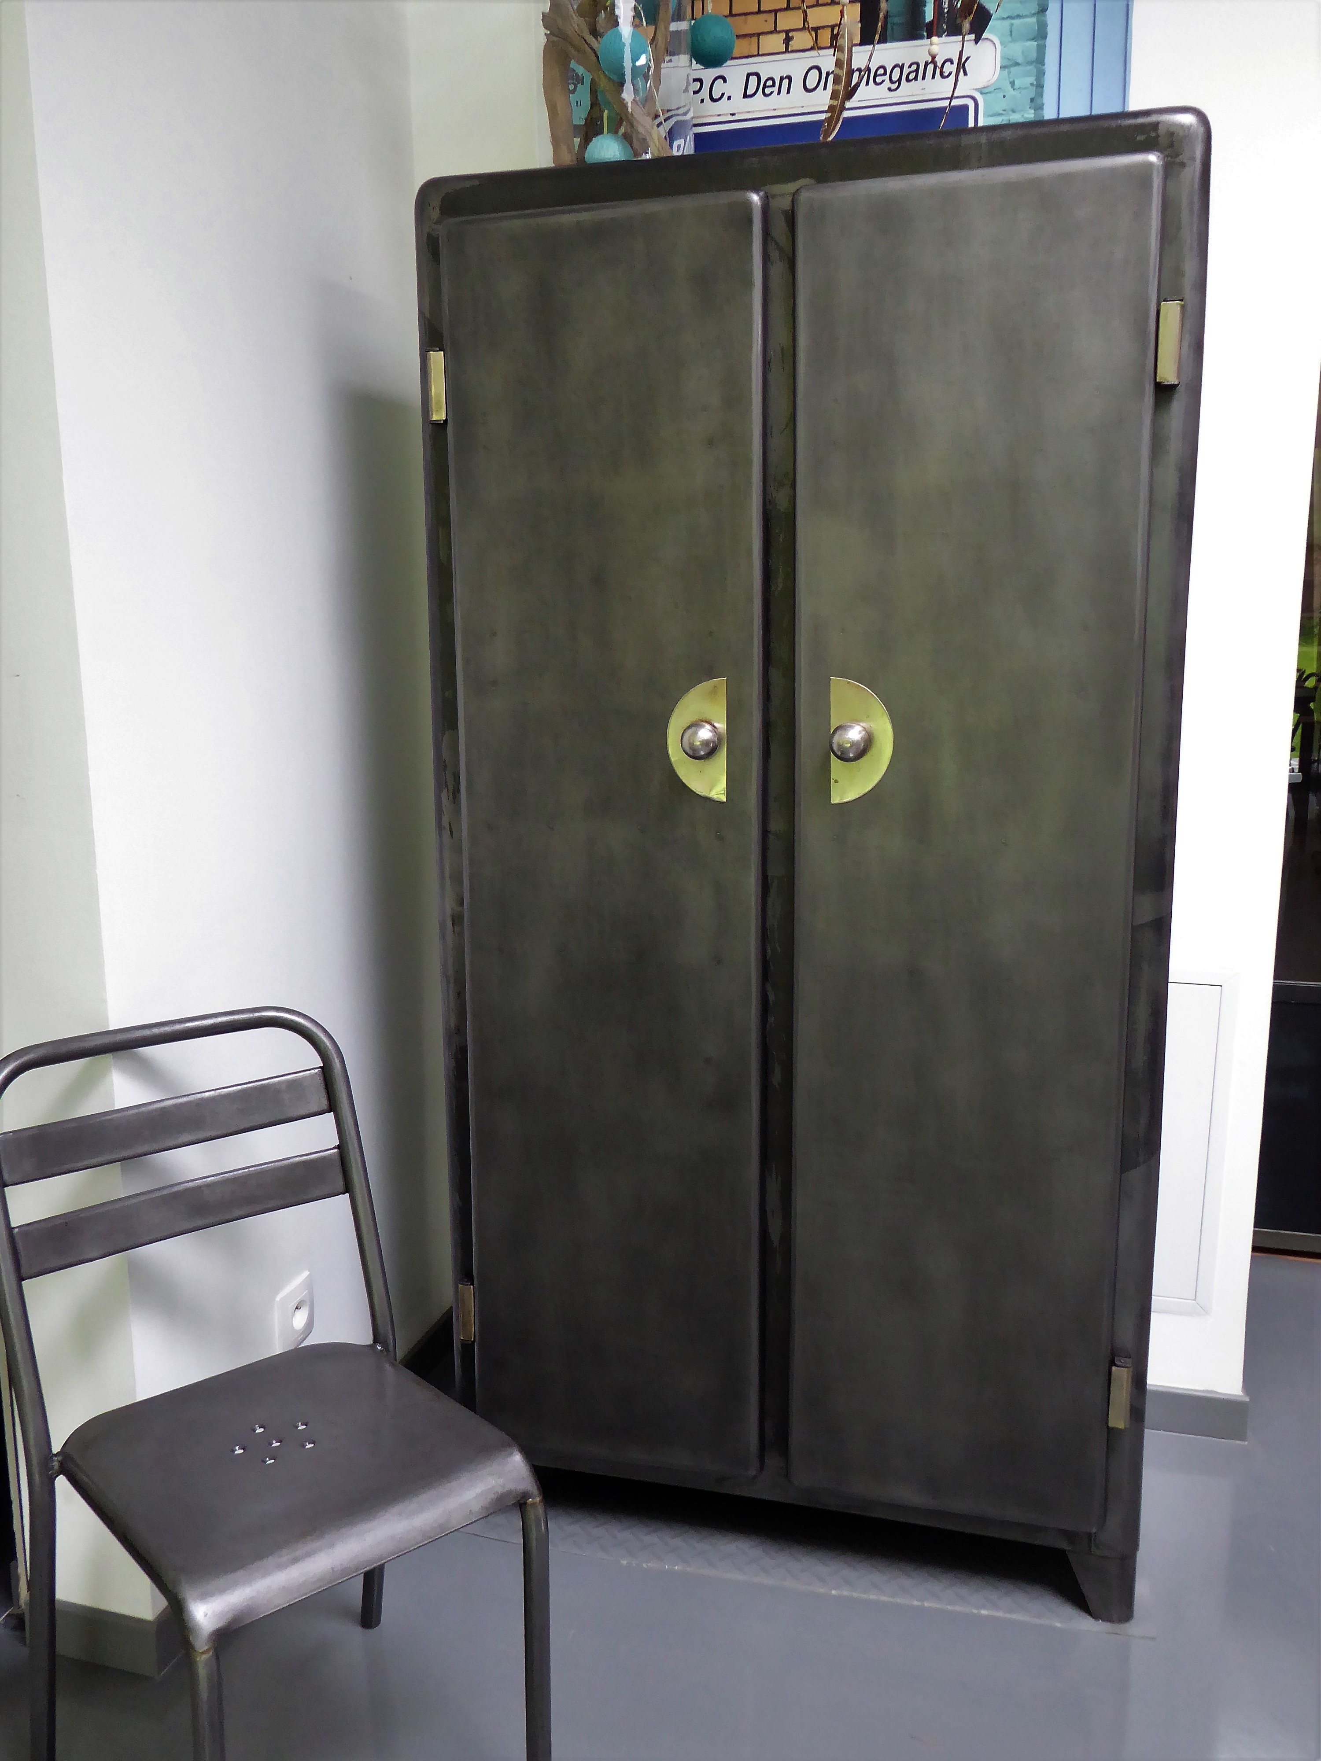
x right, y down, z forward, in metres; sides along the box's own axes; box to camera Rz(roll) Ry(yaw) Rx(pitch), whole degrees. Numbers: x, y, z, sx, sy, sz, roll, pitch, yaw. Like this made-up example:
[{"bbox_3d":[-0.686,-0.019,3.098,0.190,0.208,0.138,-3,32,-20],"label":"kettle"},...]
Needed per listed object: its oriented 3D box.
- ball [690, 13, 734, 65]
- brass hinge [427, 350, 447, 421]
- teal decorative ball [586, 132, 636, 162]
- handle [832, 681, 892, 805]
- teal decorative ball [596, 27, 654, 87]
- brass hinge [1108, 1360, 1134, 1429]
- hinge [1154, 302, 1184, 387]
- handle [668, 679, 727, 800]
[{"bbox_3d":[0.070,-1.133,1.991,0.064,0.064,0.064,-1,10,0],"label":"ball"},{"bbox_3d":[-0.284,-0.632,1.891,0.023,0.087,0.016,2,10,16],"label":"brass hinge"},{"bbox_3d":[-0.066,-0.930,1.909,0.064,0.064,0.064,-1,10,0],"label":"teal decorative ball"},{"bbox_3d":[0.241,-0.167,1.787,0.076,0.155,0.050,2,10,16],"label":"handle"},{"bbox_3d":[-0.045,-1.034,1.853,0.066,0.066,0.066,-1,10,0],"label":"teal decorative ball"},{"bbox_3d":[0.581,0.646,1.861,0.025,0.093,0.016,2,10,16],"label":"brass hinge"},{"bbox_3d":[0.568,-0.598,1.645,0.024,0.089,0.016,2,10,16],"label":"hinge"},{"bbox_3d":[0.040,-0.174,1.846,0.077,0.157,0.050,2,10,16],"label":"handle"}]

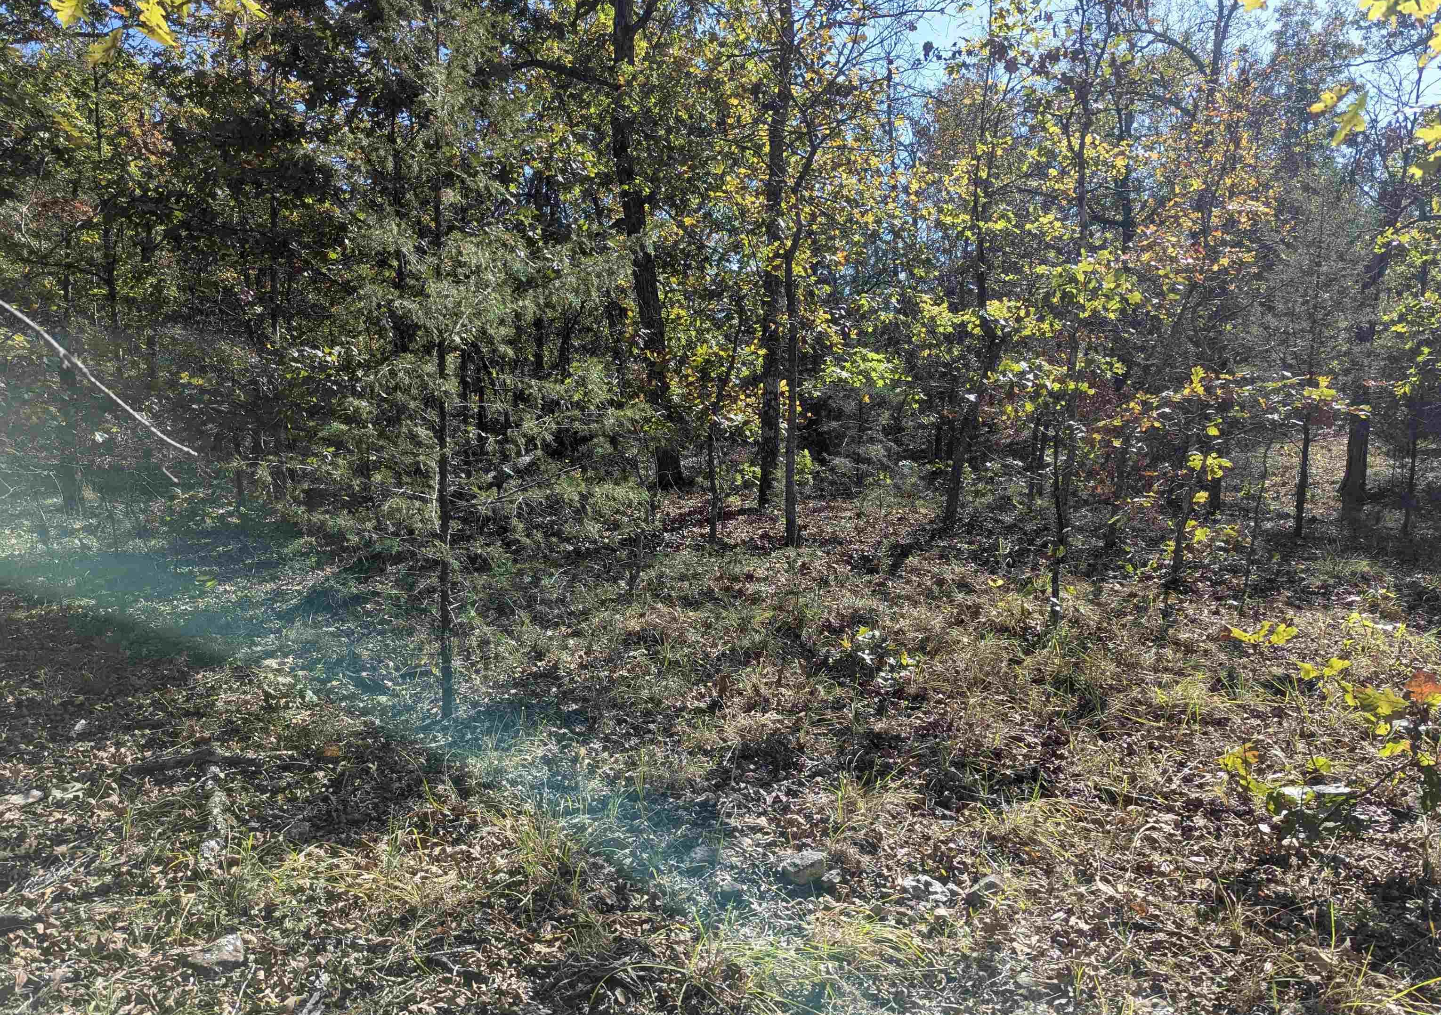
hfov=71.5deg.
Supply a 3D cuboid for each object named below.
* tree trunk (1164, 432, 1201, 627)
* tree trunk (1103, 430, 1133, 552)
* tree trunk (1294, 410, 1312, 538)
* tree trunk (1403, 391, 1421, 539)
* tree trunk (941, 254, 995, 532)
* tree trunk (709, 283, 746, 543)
[{"bbox_3d":[3.489,0.159,7.556,0.206,1.458,0.200,2,6,25],"label":"tree trunk"},{"bbox_3d":[4.712,-0.206,11.851,0.273,1.433,0.250,2,5,22],"label":"tree trunk"},{"bbox_3d":[7.631,-0.458,13.107,0.127,1.714,0.160,3,6,30],"label":"tree trunk"},{"bbox_3d":[8.960,-0.545,12.960,0.110,1.913,0.140,3,6,35],"label":"tree trunk"},{"bbox_3d":[3.451,-1.576,13.998,0.643,3.785,0.450,1,5,14],"label":"tree trunk"},{"bbox_3d":[0.091,-1.109,12.520,0.467,3.115,0.330,0,5,0],"label":"tree trunk"}]

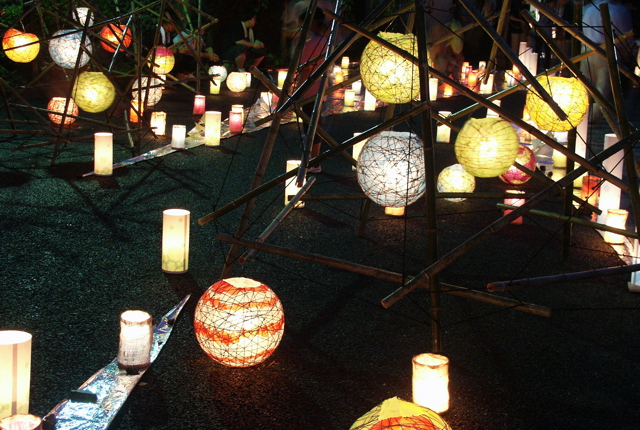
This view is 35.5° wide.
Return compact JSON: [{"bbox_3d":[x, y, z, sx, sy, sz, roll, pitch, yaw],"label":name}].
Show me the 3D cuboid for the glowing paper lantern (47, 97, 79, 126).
[{"bbox_3d":[-2.520,-1.023,9.812,0.314,0.286,0.314,-1,13,-14],"label":"glowing paper lantern"}]

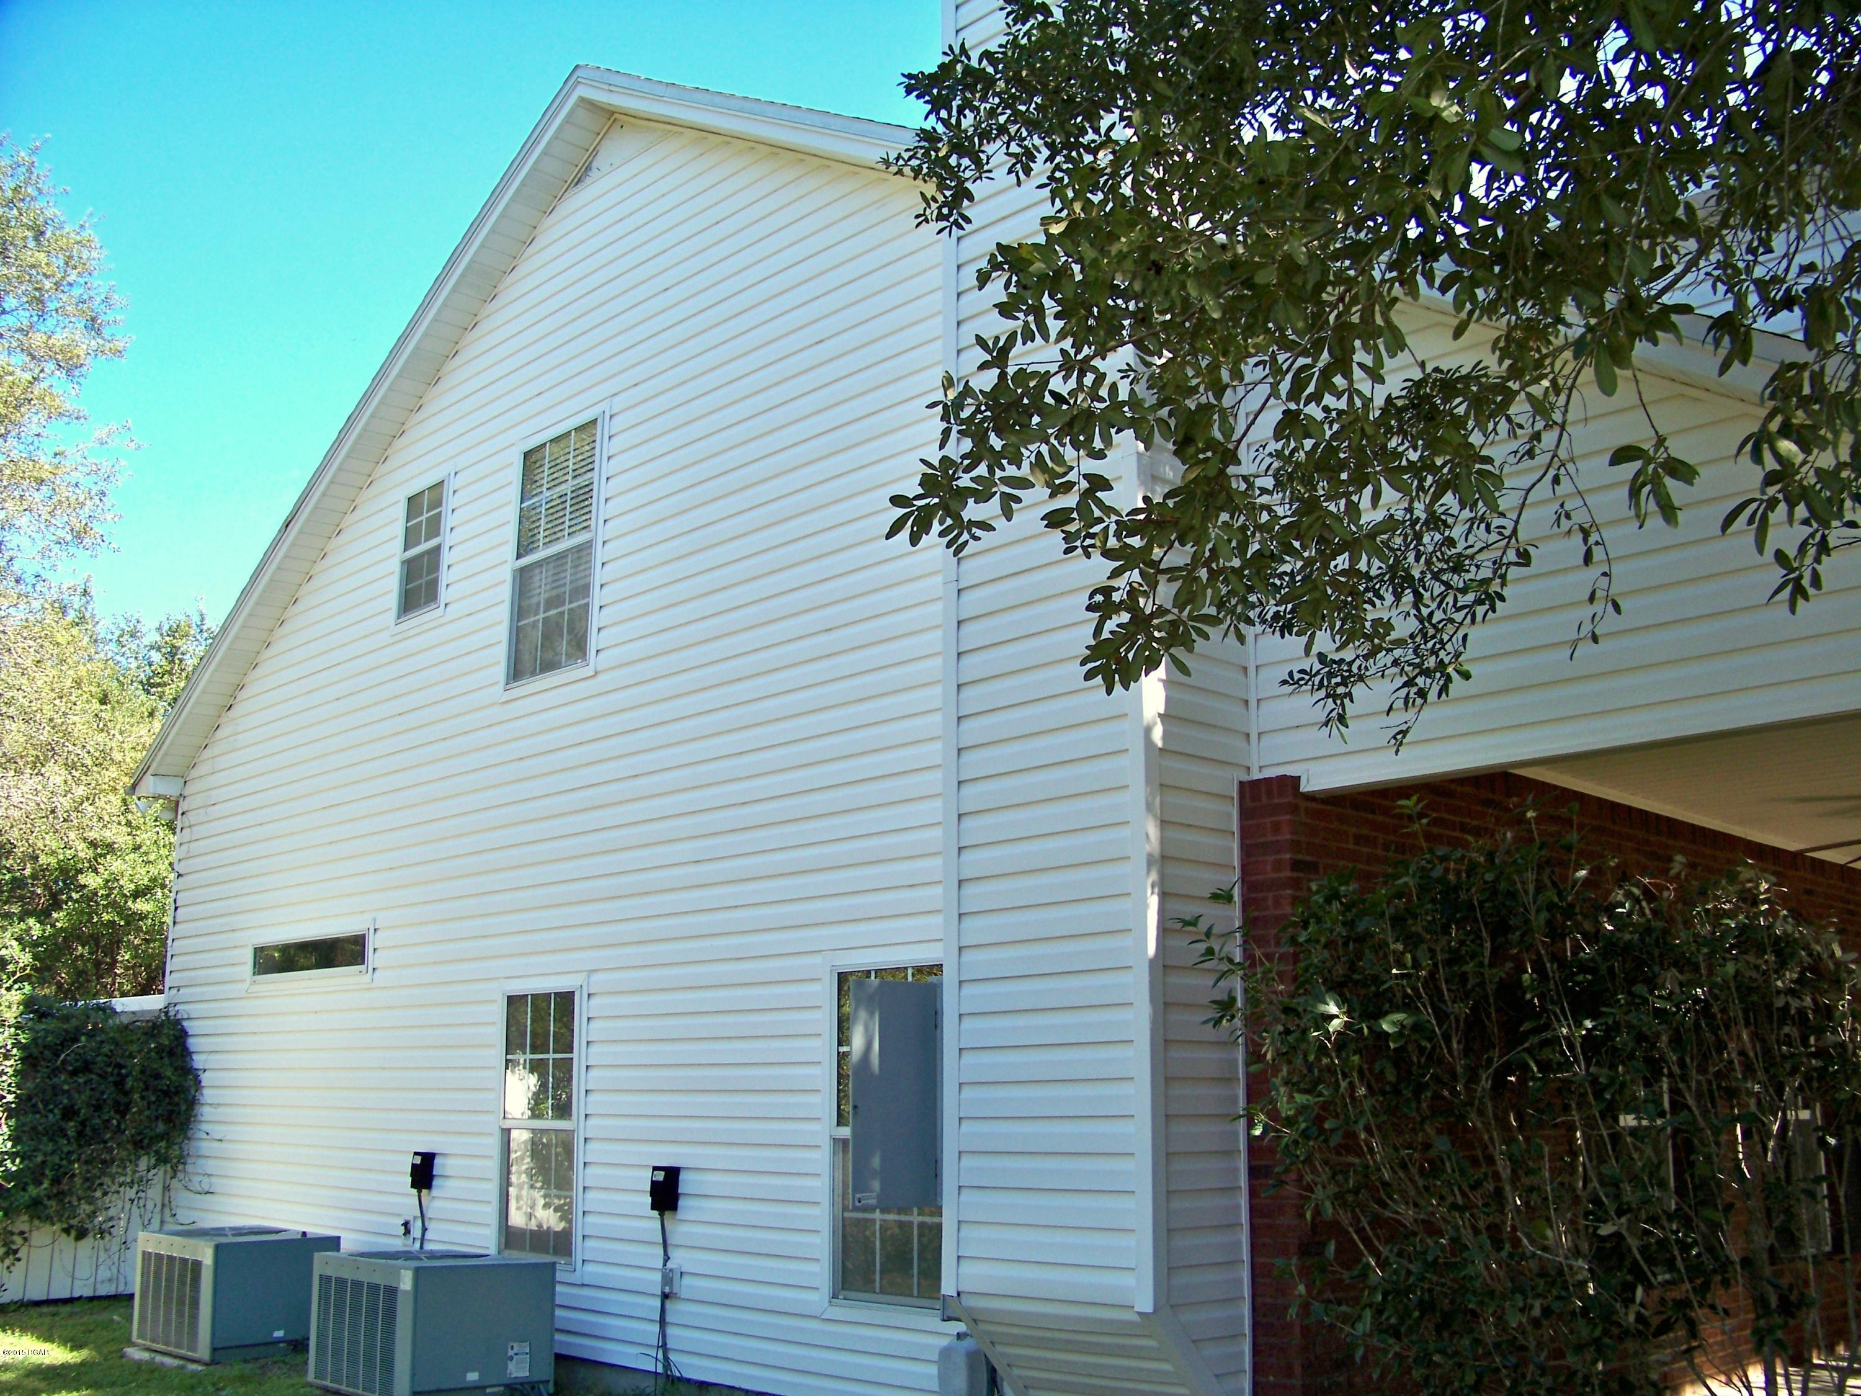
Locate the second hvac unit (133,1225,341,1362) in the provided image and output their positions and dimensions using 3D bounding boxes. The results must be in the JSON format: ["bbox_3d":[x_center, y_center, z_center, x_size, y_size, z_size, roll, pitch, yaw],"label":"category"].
[{"bbox_3d":[-4.070,3.460,10.420,0.760,0.640,1.060,13,-18,-43],"label":"second hvac unit"}]

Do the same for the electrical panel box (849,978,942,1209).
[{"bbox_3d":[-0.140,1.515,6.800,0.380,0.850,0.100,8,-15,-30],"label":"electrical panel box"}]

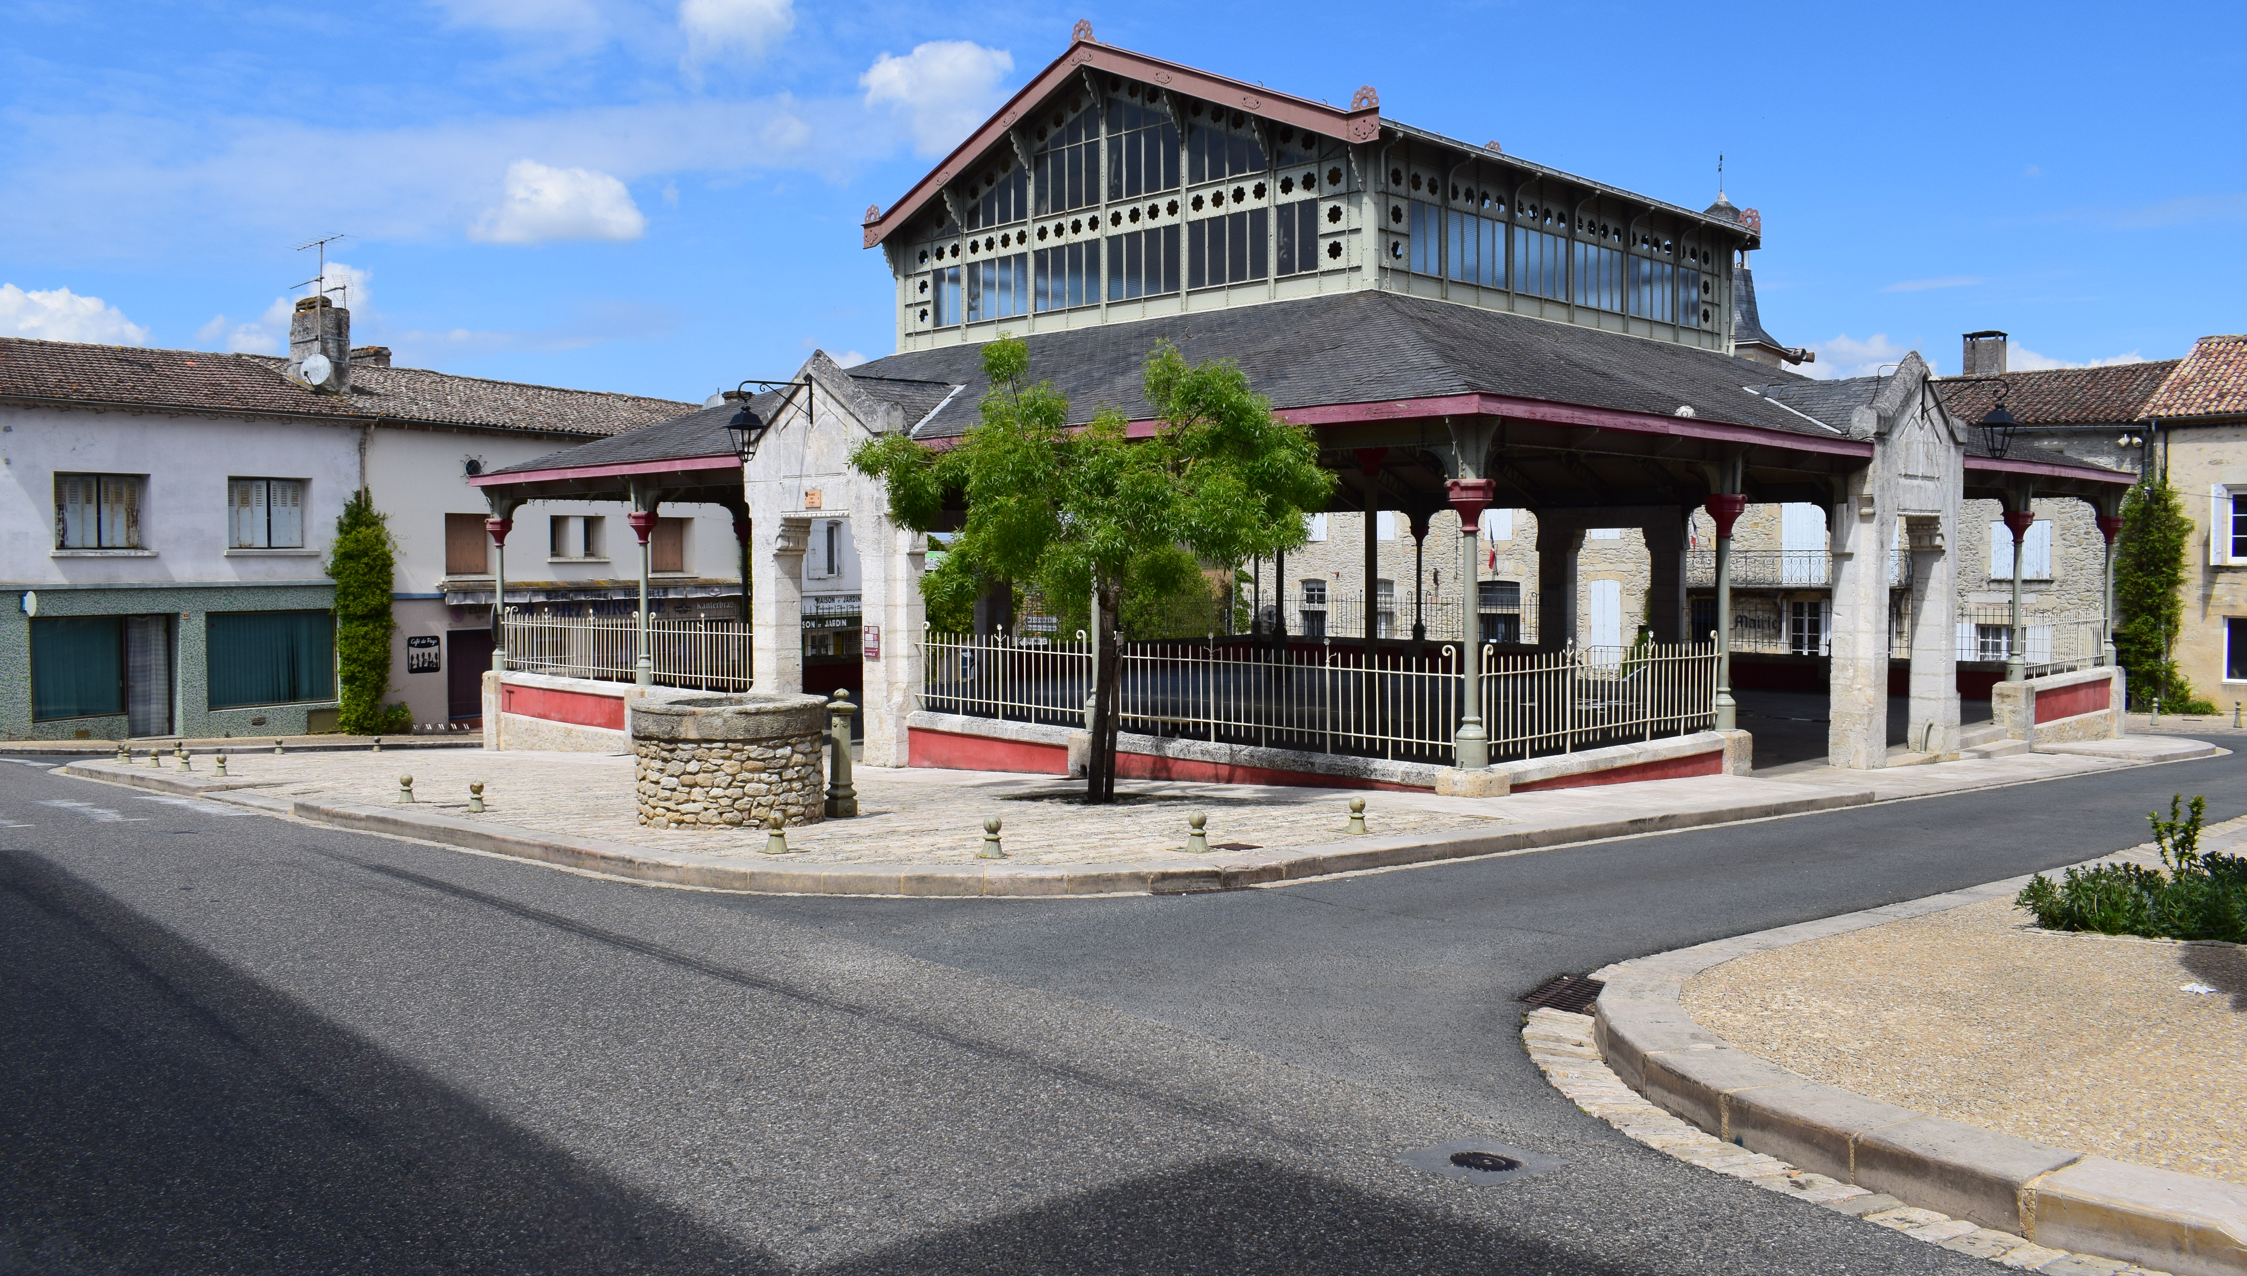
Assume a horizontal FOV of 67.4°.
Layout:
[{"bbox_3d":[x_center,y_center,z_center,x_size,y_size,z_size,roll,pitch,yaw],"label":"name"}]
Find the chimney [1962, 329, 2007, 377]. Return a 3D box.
[{"bbox_3d":[23.785,-7.851,46.500,1.000,1.280,0.750,3,4,45],"label":"chimney"}]

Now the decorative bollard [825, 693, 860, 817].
[{"bbox_3d":[-2.246,0.921,13.488,0.245,1.028,0.245,-2,3,-37],"label":"decorative bollard"}]

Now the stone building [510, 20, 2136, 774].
[{"bbox_3d":[3.319,-3.824,29.558,20.431,11.130,21.041,3,4,45],"label":"stone building"}]

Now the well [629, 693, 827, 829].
[{"bbox_3d":[-3.179,1.006,13.595,1.590,0.914,1.590,0,3,0],"label":"well"}]

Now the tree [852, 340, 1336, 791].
[{"bbox_3d":[-0.272,-0.605,14.893,4.240,4.134,3.975,0,3,0],"label":"tree"}]

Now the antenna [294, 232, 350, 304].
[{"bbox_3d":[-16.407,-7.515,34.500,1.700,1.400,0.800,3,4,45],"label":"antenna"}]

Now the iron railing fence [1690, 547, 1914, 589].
[{"bbox_3d":[17.782,-1.844,44.800,6.200,1.000,0.600,0,3,3],"label":"iron railing fence"}]

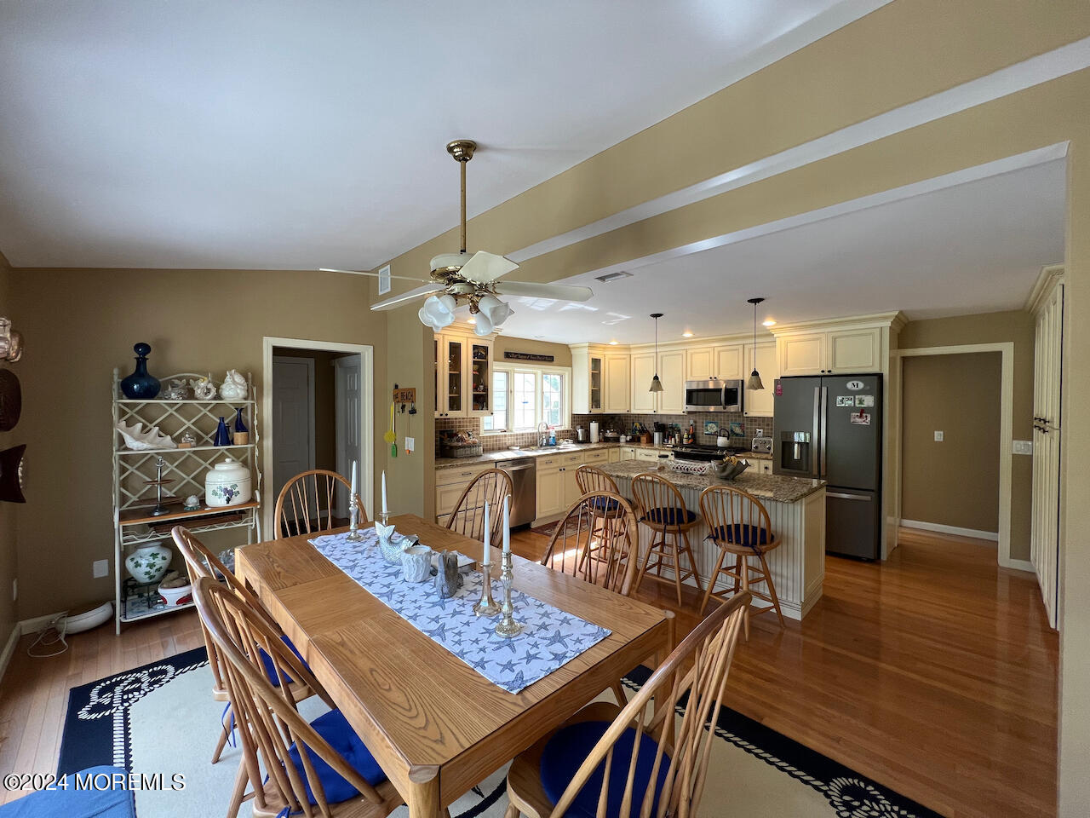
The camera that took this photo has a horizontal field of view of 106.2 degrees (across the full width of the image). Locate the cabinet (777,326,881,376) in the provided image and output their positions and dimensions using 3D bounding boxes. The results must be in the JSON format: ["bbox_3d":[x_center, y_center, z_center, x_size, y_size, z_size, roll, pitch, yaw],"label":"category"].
[{"bbox_3d":[3.200,-0.595,4.569,0.940,0.460,0.600,1,2,44],"label":"cabinet"}]

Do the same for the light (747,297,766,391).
[{"bbox_3d":[1.813,-0.550,3.528,0.155,0.769,0.155,-1,1,-43],"label":"light"}]

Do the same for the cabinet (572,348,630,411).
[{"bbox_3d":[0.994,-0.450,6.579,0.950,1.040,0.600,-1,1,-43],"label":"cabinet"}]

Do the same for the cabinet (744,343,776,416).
[{"bbox_3d":[2.841,-0.364,5.222,0.460,0.940,0.330,1,2,44],"label":"cabinet"}]

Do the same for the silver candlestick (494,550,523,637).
[{"bbox_3d":[-0.127,0.638,1.422,0.093,0.268,0.093,0,1,0],"label":"silver candlestick"}]

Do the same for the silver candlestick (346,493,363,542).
[{"bbox_3d":[-1.101,0.622,2.362,0.093,0.268,0.093,-1,1,-43],"label":"silver candlestick"}]

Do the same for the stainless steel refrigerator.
[{"bbox_3d":[3.114,0.581,4.483,0.770,1.805,0.900,-1,1,-43],"label":"stainless steel refrigerator"}]

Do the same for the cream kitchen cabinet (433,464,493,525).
[{"bbox_3d":[-1.038,1.043,4.598,0.764,0.870,0.620,-1,1,-43],"label":"cream kitchen cabinet"}]

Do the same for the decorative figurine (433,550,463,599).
[{"bbox_3d":[-0.406,0.684,1.710,0.115,0.166,0.095,0,1,-6],"label":"decorative figurine"}]

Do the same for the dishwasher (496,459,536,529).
[{"bbox_3d":[-0.537,1.038,5.064,0.602,0.865,0.620,-1,1,-43],"label":"dishwasher"}]

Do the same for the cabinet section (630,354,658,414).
[{"bbox_3d":[1.639,-0.388,6.422,0.453,0.925,0.335,1,1,43],"label":"cabinet section"}]

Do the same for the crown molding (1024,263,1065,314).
[{"bbox_3d":[3.847,-0.851,3.155,1.720,0.140,0.130,-1,2,-43],"label":"crown molding"}]

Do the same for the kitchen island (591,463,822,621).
[{"bbox_3d":[1.375,1.050,3.739,0.900,0.915,1.840,-1,2,-45],"label":"kitchen island"}]

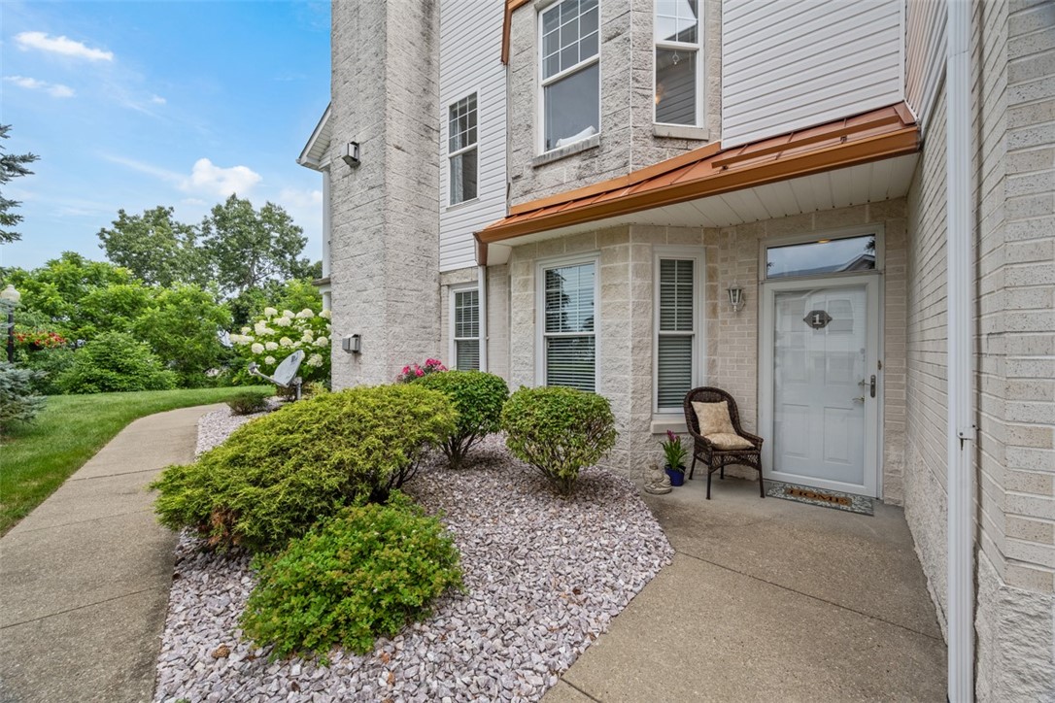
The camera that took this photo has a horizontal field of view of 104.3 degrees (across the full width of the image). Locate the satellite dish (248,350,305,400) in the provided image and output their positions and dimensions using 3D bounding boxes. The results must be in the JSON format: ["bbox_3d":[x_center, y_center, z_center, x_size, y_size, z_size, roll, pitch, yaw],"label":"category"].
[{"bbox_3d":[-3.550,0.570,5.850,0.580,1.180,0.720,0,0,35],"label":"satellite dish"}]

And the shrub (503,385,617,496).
[{"bbox_3d":[0.312,0.845,3.930,1.100,1.010,1.100,0,0,0],"label":"shrub"}]

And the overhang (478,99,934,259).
[{"bbox_3d":[0.953,-1.740,4.644,5.000,0.860,1.120,0,0,37],"label":"overhang"}]

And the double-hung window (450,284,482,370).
[{"bbox_3d":[-1.009,-0.275,6.930,0.620,1.550,0.050,0,0,37],"label":"double-hung window"}]

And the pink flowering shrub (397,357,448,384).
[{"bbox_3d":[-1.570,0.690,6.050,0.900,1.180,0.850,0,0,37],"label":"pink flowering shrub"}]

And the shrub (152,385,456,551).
[{"bbox_3d":[-1.750,0.840,3.540,2.150,1.000,1.800,0,0,-27],"label":"shrub"}]

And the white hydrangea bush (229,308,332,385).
[{"bbox_3d":[-5.900,0.150,10.000,2.400,2.350,2.200,0,0,-31],"label":"white hydrangea bush"}]

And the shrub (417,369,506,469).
[{"bbox_3d":[-0.770,0.775,4.750,1.120,1.130,1.120,0,0,0],"label":"shrub"}]

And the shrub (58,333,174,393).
[{"bbox_3d":[-14.300,0.380,14.300,3.000,2.050,2.800,0,0,-45],"label":"shrub"}]

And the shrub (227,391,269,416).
[{"bbox_3d":[-5.950,1.090,8.750,0.820,0.500,0.800,0,0,-34],"label":"shrub"}]

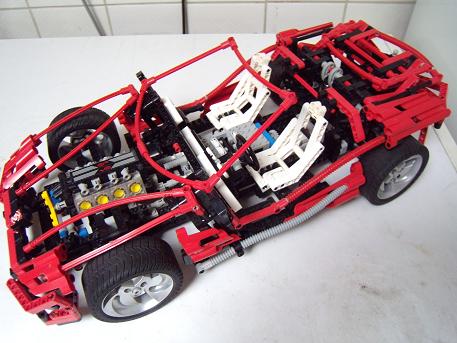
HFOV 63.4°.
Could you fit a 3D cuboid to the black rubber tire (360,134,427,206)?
[{"bbox_3d":[0.177,-0.003,0.407,0.082,0.082,0.039,-22,50,-18],"label":"black rubber tire"}]

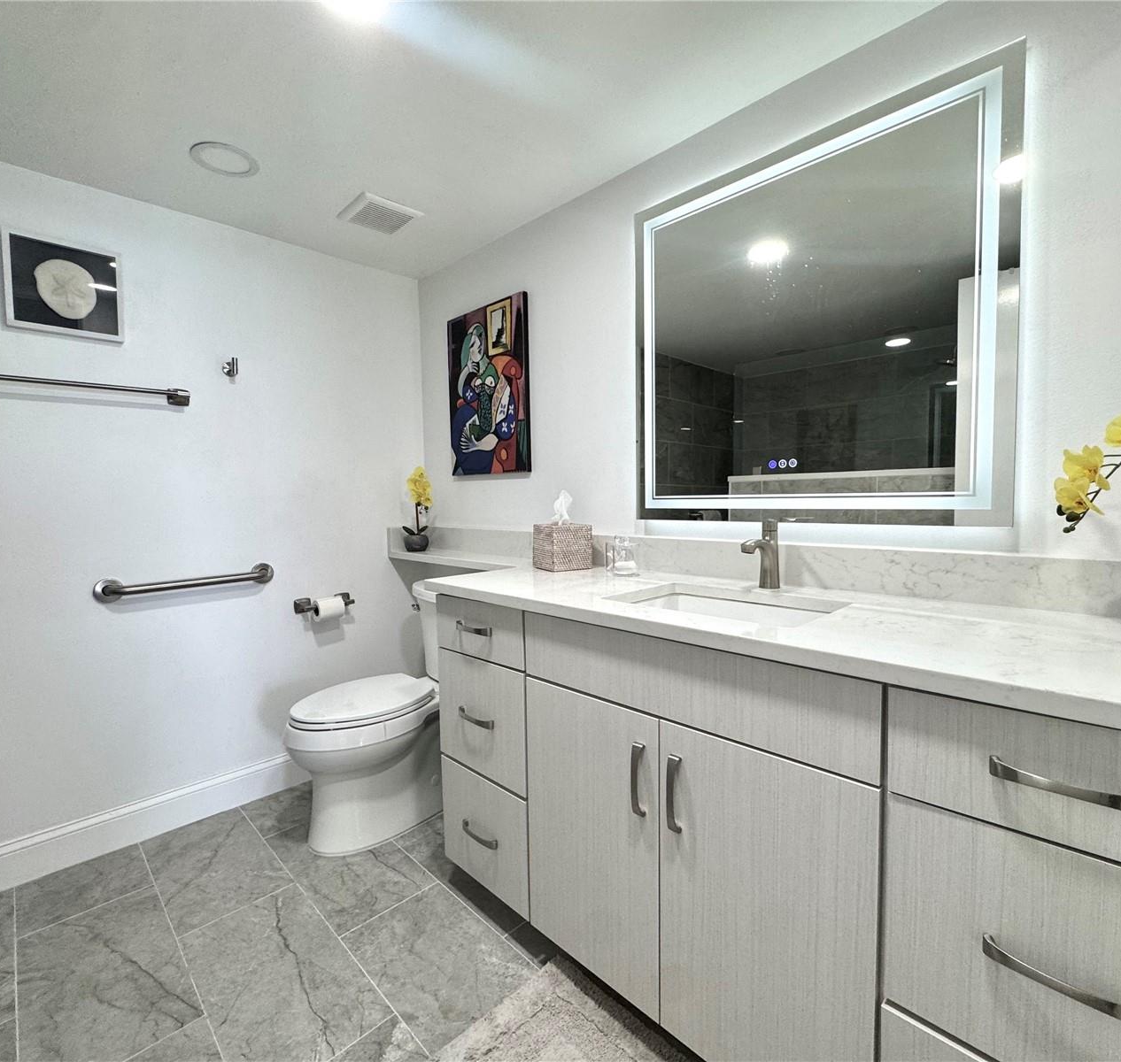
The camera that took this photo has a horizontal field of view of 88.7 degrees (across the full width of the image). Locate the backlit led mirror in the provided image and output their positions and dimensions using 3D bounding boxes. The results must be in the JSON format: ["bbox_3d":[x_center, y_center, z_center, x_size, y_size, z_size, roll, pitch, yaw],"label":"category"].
[{"bbox_3d":[0.558,-0.474,1.415,0.037,0.900,0.912,-5,5,-44],"label":"backlit led mirror"}]

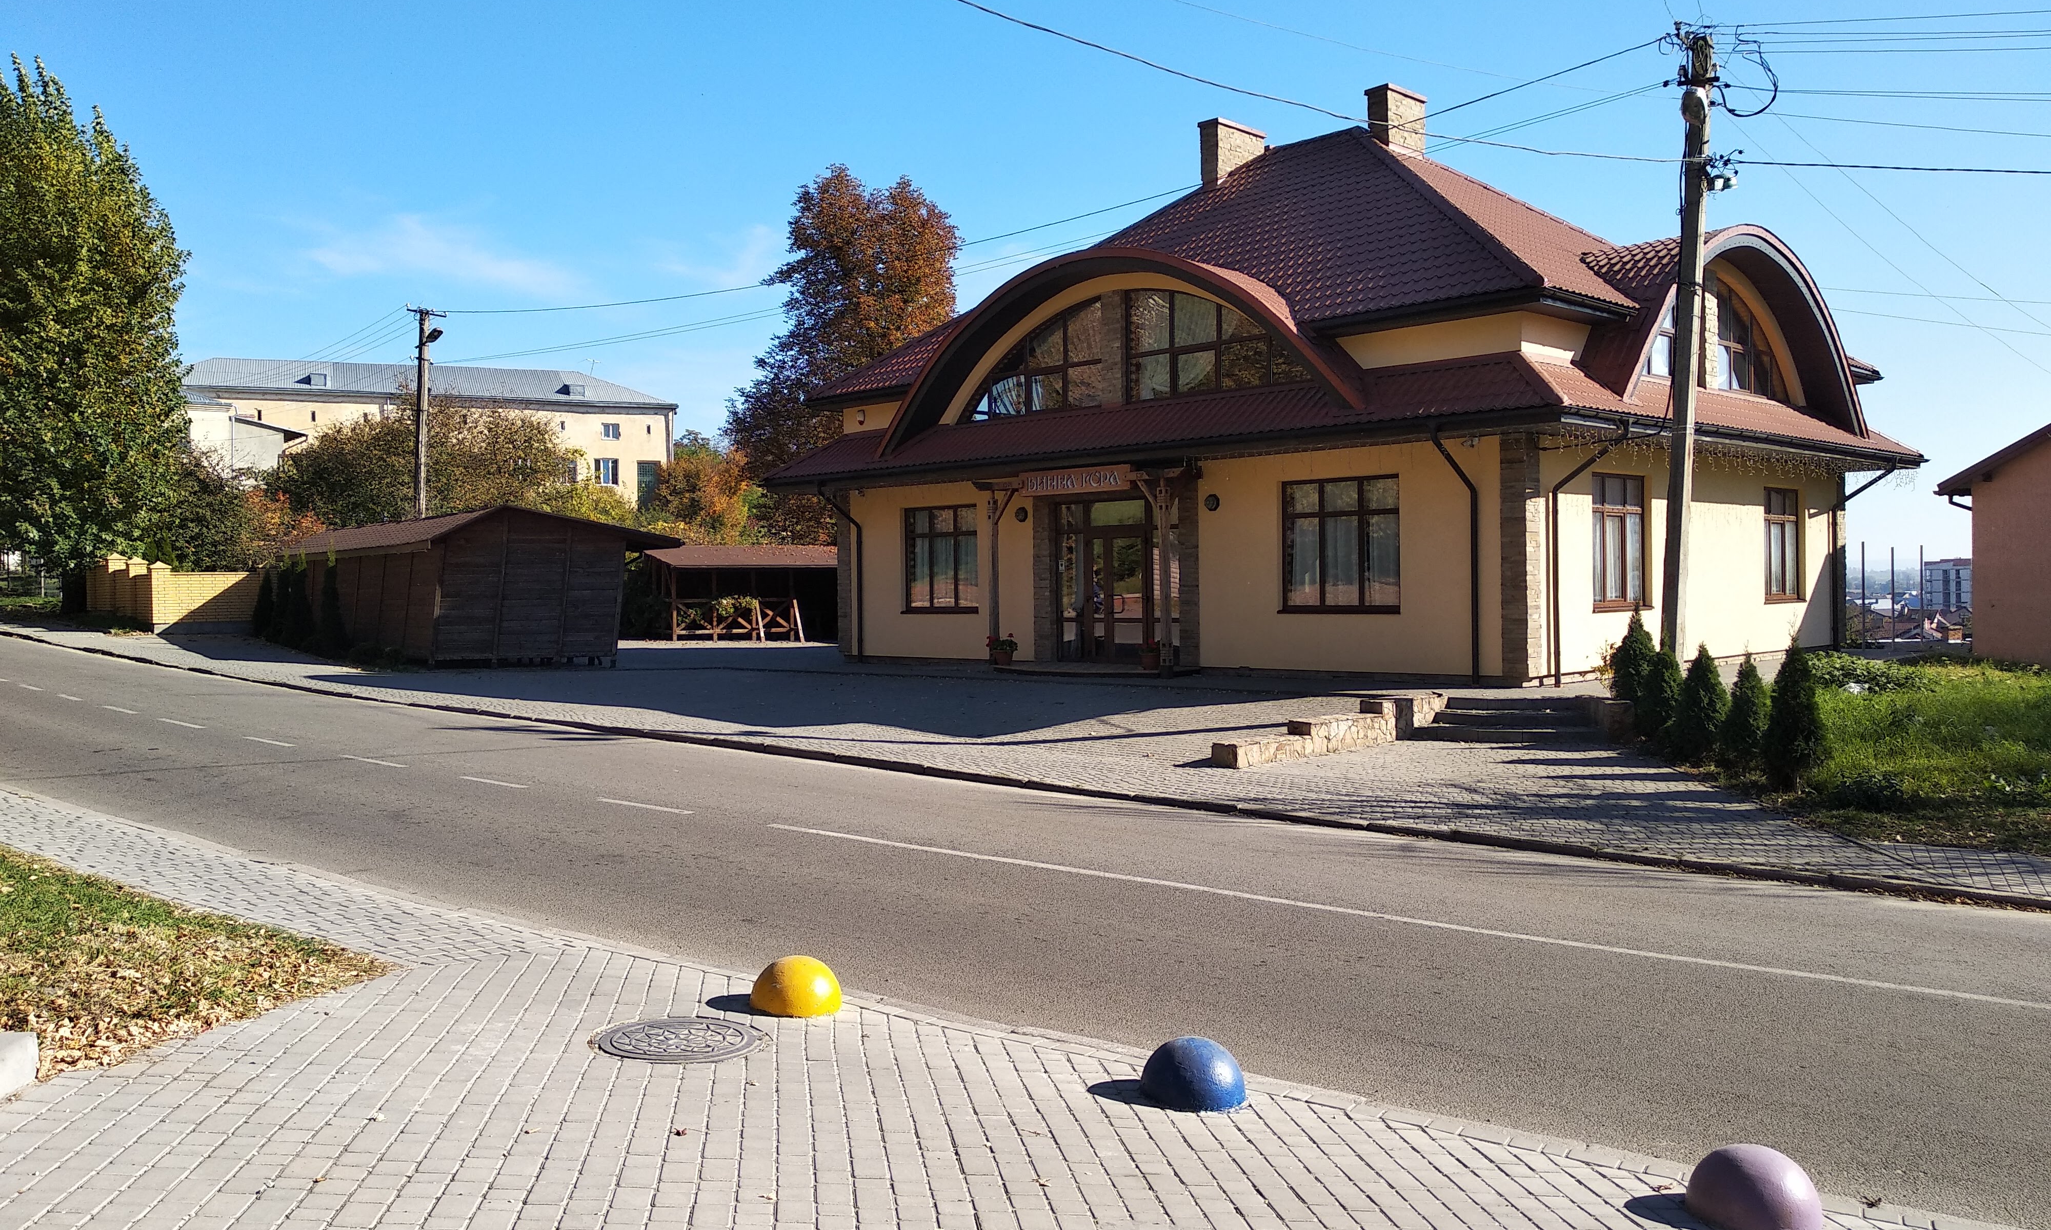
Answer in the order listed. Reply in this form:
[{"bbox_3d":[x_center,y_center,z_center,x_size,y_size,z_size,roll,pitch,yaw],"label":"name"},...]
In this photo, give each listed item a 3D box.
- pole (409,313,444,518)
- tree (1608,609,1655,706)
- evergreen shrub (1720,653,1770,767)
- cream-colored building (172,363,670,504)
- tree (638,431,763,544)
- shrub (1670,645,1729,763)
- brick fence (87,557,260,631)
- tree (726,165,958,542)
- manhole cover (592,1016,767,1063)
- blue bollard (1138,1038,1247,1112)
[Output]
[{"bbox_3d":[-14.700,-3.619,37.500,0.600,7.800,1.150,0,2,44],"label":"pole"},{"bbox_3d":[6.154,0.536,15.589,0.500,1.185,0.500,-1,1,0],"label":"tree"},{"bbox_3d":[6.200,0.834,13.290,0.480,1.031,0.480,-1,1,0],"label":"evergreen shrub"},{"bbox_3d":[-38.400,-10.696,95.000,31.000,9.700,10.800,-2,1,-27],"label":"cream-colored building"},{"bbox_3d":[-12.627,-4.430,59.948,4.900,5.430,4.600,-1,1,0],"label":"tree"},{"bbox_3d":[6.119,0.808,13.990,0.550,1.092,0.530,-1,1,0],"label":"shrub"},{"bbox_3d":[-22.000,-0.645,39.800,2.800,2.100,8.800,-2,2,-40],"label":"brick fence"},{"bbox_3d":[-5.500,-6.932,48.000,7.600,14.100,7.600,-1,1,0],"label":"tree"},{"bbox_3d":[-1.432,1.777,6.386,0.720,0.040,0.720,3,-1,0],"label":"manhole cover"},{"bbox_3d":[0.674,1.794,6.114,0.415,0.226,0.415,4,-1,0],"label":"blue bollard"}]

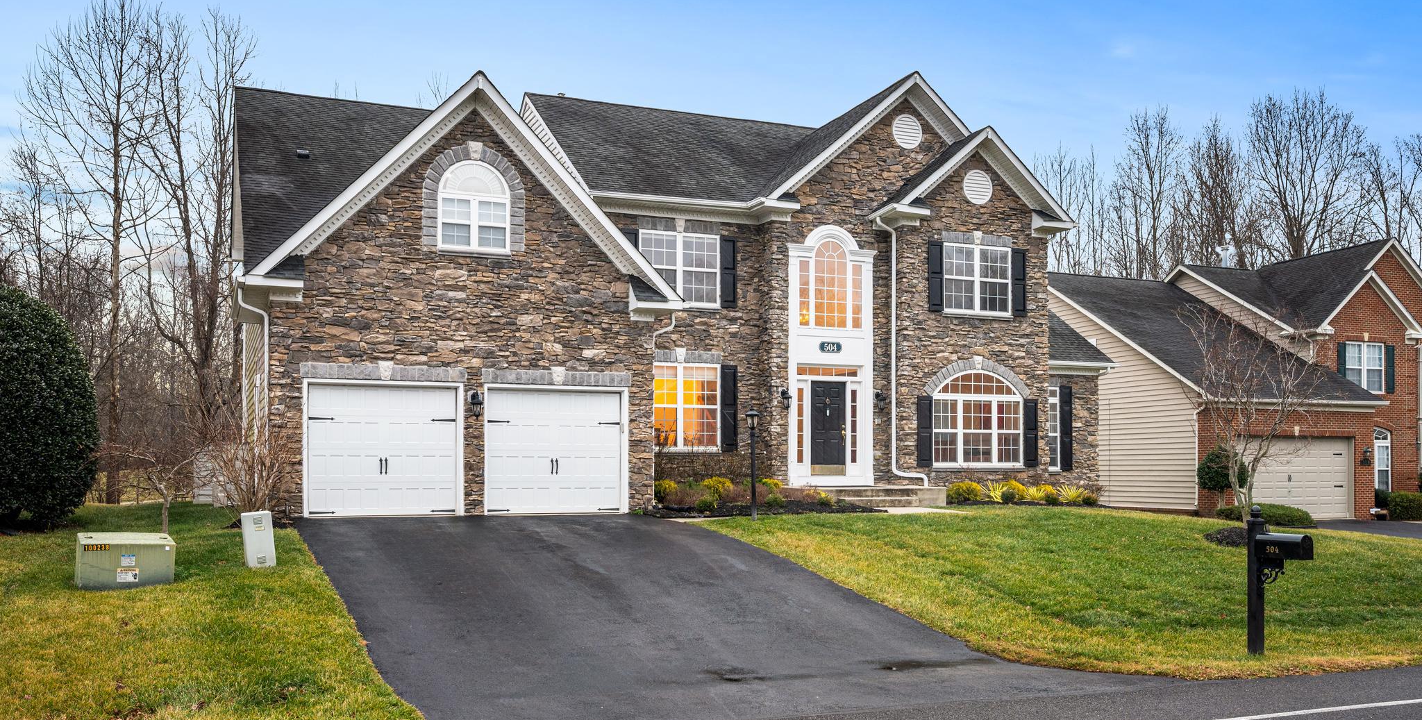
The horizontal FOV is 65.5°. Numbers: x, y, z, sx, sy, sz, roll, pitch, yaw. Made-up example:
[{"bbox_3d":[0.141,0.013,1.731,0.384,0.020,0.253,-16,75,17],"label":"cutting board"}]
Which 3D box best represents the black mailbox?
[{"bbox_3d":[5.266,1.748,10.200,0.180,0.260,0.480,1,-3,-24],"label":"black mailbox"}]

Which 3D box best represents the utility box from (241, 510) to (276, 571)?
[{"bbox_3d":[-5.274,2.107,12.900,0.310,0.650,0.280,-3,-3,-27],"label":"utility box"}]

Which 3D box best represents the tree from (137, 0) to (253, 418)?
[{"bbox_3d":[-17.153,-3.644,37.000,3.600,16.000,3.600,1,-3,-22],"label":"tree"}]

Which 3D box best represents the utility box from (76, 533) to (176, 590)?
[{"bbox_3d":[-6.282,2.159,11.900,0.880,0.520,0.720,1,-3,-28],"label":"utility box"}]

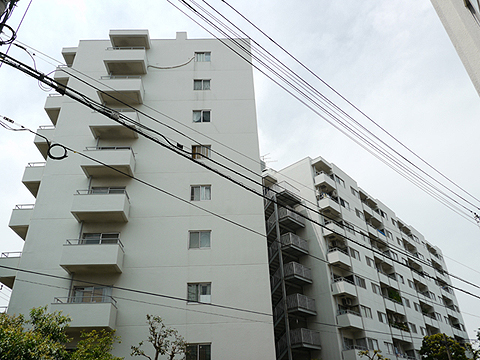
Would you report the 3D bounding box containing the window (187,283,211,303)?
[{"bbox_3d":[-1.946,5.389,18.505,1.127,0.994,0.100,-1,-32,-3],"label":"window"}]

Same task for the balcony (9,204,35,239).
[{"bbox_3d":[-11.532,2.592,21.686,1.052,1.270,2.700,-2,-32,-2],"label":"balcony"}]

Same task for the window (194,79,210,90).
[{"bbox_3d":[-2.460,-6.253,25.745,1.118,0.990,0.120,-2,-32,-2],"label":"window"}]

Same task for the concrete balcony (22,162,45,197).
[{"bbox_3d":[-11.657,0.225,23.209,1.210,1.278,2.600,-1,-32,-3],"label":"concrete balcony"}]

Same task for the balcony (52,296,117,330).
[{"bbox_3d":[-6.904,6.030,17.269,2.572,1.270,1.220,-2,-32,-2],"label":"balcony"}]

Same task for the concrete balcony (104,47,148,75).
[{"bbox_3d":[-7.551,-7.953,26.005,2.572,1.270,1.220,-2,-32,-2],"label":"concrete balcony"}]

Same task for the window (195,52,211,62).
[{"bbox_3d":[-2.590,-8.597,27.235,1.127,0.994,0.100,-1,-32,-3],"label":"window"}]

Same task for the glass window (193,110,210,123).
[{"bbox_3d":[-2.375,-3.935,24.325,1.127,0.994,0.100,-1,-32,-3],"label":"glass window"}]

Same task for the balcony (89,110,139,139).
[{"bbox_3d":[-7.335,-3.292,23.093,2.572,1.270,1.220,-2,-32,-2],"label":"balcony"}]

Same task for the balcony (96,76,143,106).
[{"bbox_3d":[-7.443,-5.622,24.549,2.572,1.270,1.220,-2,-32,-2],"label":"balcony"}]

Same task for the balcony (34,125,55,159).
[{"bbox_3d":[-11.747,-2.069,24.598,1.052,1.270,2.700,-2,-32,-2],"label":"balcony"}]

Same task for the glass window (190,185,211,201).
[{"bbox_3d":[-2.161,0.727,21.415,1.127,0.994,0.100,-1,-32,-3],"label":"glass window"}]

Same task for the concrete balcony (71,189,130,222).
[{"bbox_3d":[-7.120,1.369,20.181,2.572,1.270,1.220,-2,-32,-2],"label":"concrete balcony"}]

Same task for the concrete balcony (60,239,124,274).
[{"bbox_3d":[-7.019,3.663,18.664,2.561,1.278,1.170,-1,-32,-3],"label":"concrete balcony"}]

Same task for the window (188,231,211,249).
[{"bbox_3d":[-2.053,3.058,19.960,1.127,0.994,0.100,-1,-32,-3],"label":"window"}]

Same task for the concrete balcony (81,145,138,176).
[{"bbox_3d":[-7.233,-0.999,21.574,2.561,1.278,1.170,-1,-32,-3],"label":"concrete balcony"}]

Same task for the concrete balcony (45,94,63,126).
[{"bbox_3d":[-11.871,-4.437,26.119,1.210,1.278,2.600,-1,-32,-3],"label":"concrete balcony"}]

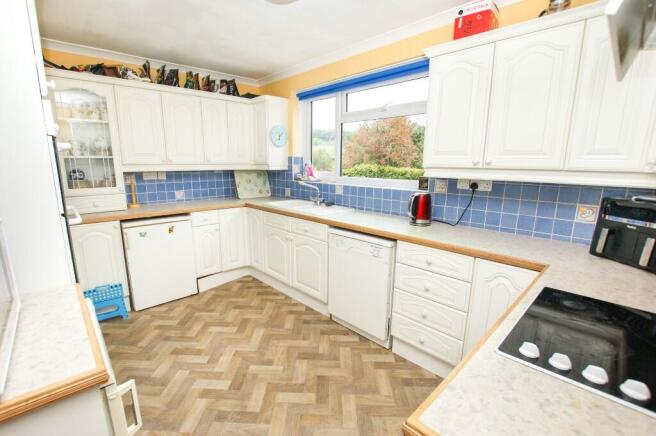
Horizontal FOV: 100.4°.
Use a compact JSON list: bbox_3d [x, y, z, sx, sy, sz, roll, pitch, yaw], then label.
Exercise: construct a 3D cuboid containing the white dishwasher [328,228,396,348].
[{"bbox_3d":[0.445,0.495,2.368,0.610,0.830,0.590,11,15,44],"label":"white dishwasher"}]

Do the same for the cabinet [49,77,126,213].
[{"bbox_3d":[-2.233,-0.634,2.528,0.320,1.143,0.469,11,15,44],"label":"cabinet"}]

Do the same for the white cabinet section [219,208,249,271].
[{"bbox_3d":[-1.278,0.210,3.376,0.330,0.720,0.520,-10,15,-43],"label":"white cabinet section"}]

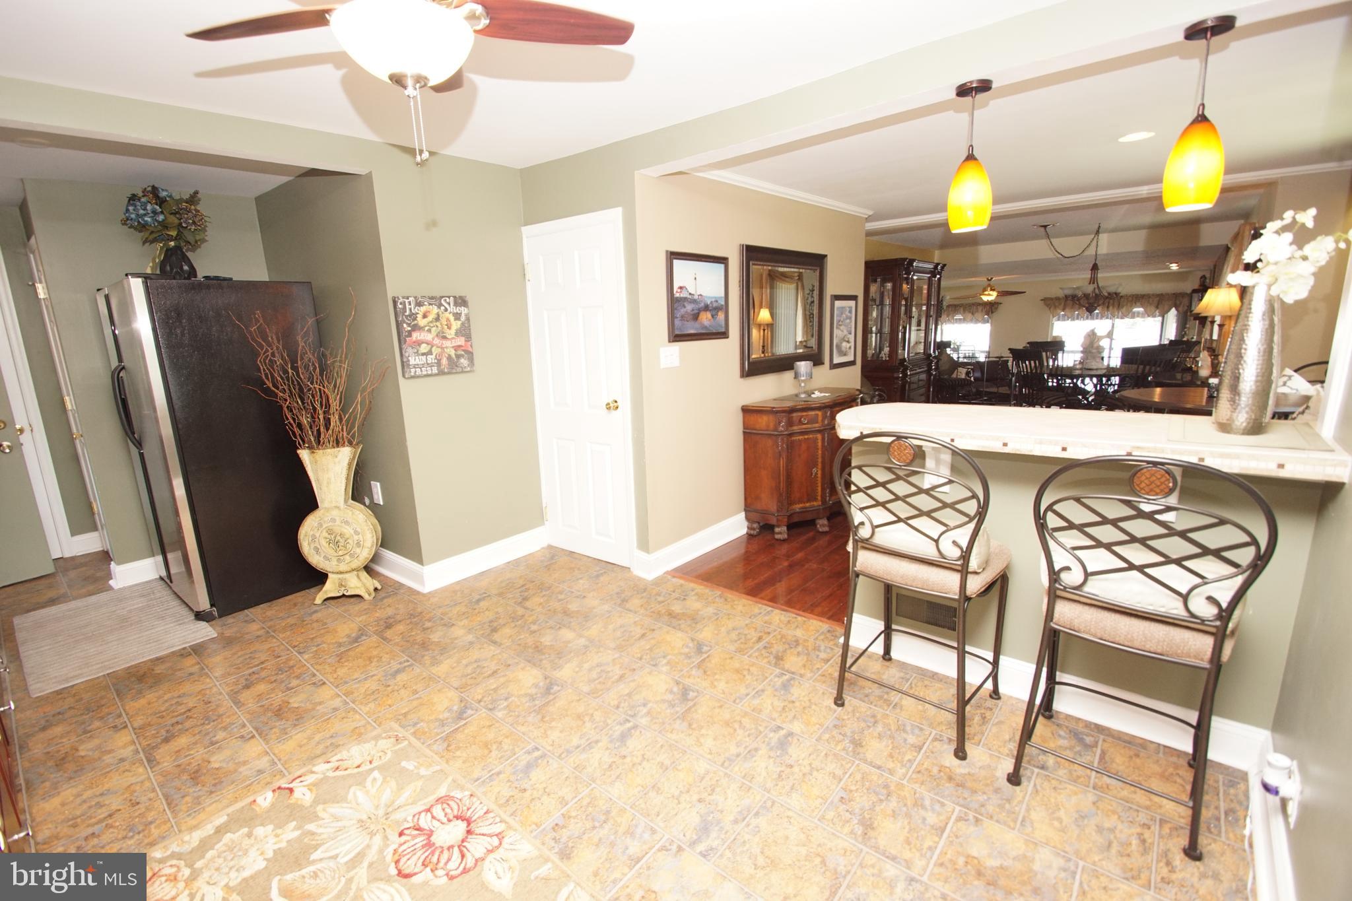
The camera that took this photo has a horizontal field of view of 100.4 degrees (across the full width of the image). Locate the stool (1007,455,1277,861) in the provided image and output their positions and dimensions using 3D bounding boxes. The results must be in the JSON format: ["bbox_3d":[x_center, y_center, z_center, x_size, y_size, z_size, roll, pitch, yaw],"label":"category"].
[{"bbox_3d":[1.353,0.510,1.685,0.480,1.090,0.530,9,16,41],"label":"stool"}]

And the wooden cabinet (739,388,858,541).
[{"bbox_3d":[1.029,0.076,4.206,0.400,0.932,1.280,10,17,42],"label":"wooden cabinet"}]

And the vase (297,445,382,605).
[{"bbox_3d":[-1.891,0.413,3.163,0.405,0.870,0.165,-3,12,-6],"label":"vase"}]

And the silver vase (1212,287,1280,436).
[{"bbox_3d":[1.867,-0.297,1.829,0.135,0.450,0.135,9,16,40],"label":"silver vase"}]

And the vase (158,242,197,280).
[{"bbox_3d":[-2.584,-0.969,2.919,0.160,0.210,0.160,8,16,37],"label":"vase"}]

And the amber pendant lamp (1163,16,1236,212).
[{"bbox_3d":[1.505,-0.954,1.629,0.138,0.490,0.138,9,16,40],"label":"amber pendant lamp"}]

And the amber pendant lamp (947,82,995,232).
[{"bbox_3d":[1.037,-1.022,1.990,0.138,0.480,0.138,9,16,40],"label":"amber pendant lamp"}]

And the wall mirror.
[{"bbox_3d":[0.795,-0.992,4.026,0.050,0.825,1.080,10,17,42],"label":"wall mirror"}]

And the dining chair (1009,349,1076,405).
[{"bbox_3d":[4.167,-0.612,6.422,0.540,1.060,0.470,-5,13,-15],"label":"dining chair"}]

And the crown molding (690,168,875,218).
[{"bbox_3d":[0.814,-1.775,3.883,0.062,0.065,2.520,9,17,41],"label":"crown molding"}]

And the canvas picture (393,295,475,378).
[{"bbox_3d":[-1.319,-0.630,3.104,0.035,0.420,0.410,9,17,41],"label":"canvas picture"}]

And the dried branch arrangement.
[{"bbox_3d":[-1.913,-0.417,2.989,0.570,0.850,0.450,-3,12,-6],"label":"dried branch arrangement"}]

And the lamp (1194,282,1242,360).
[{"bbox_3d":[4.849,-1.093,5.066,0.340,0.750,0.340,8,16,39],"label":"lamp"}]

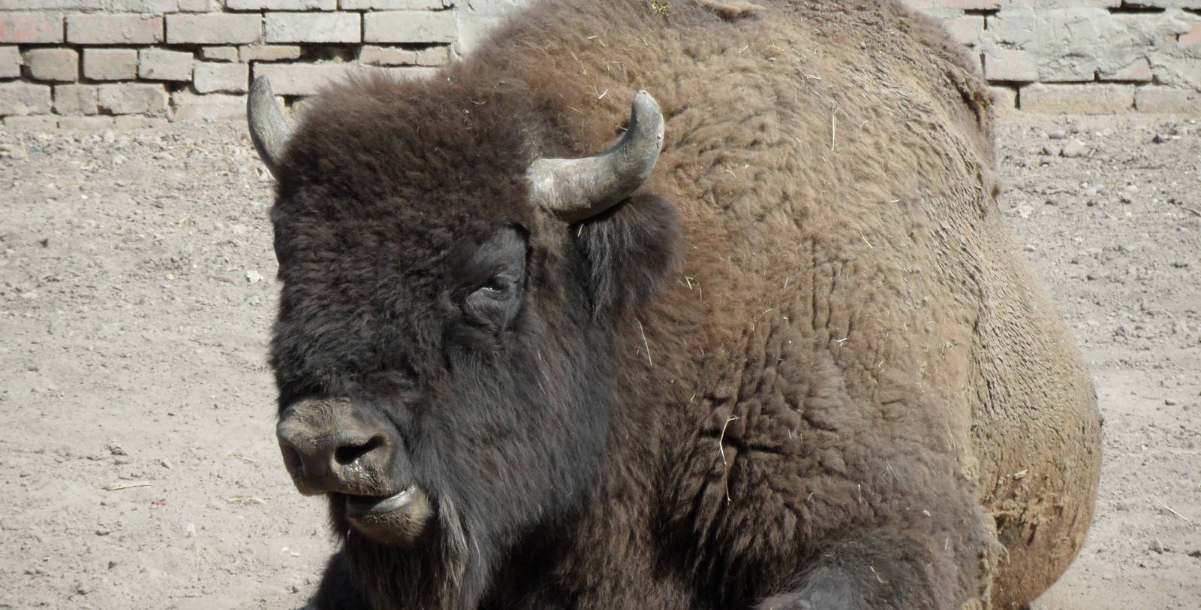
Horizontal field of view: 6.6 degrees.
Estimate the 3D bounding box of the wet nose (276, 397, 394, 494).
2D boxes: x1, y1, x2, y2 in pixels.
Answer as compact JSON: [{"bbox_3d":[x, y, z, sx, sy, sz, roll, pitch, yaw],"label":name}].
[{"bbox_3d":[-0.364,0.198,14.500,0.150,0.122,0.100,4,15,30],"label":"wet nose"}]

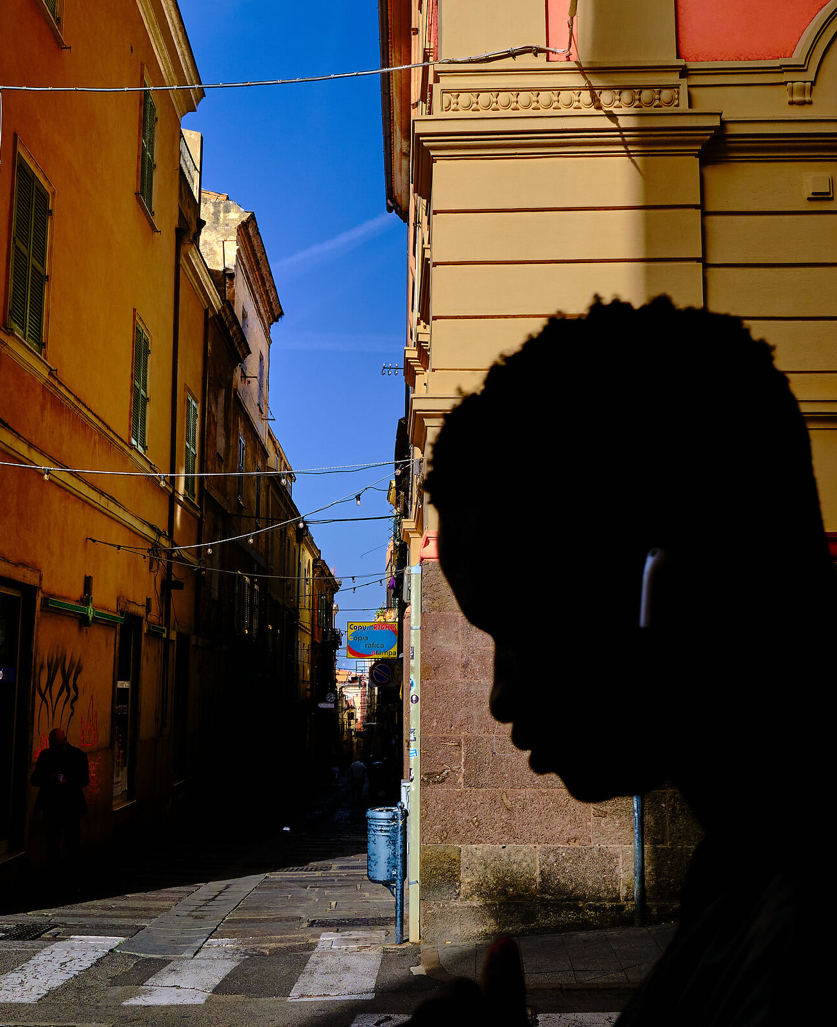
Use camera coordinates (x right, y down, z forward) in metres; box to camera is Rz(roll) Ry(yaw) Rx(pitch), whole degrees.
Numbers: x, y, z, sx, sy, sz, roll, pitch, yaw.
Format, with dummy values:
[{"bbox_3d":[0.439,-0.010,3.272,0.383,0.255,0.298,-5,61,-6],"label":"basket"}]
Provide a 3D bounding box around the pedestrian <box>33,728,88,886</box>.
[{"bbox_3d":[-4.110,3.323,13.260,0.620,1.698,0.420,2,-8,-14],"label":"pedestrian"}]

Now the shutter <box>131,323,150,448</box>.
[{"bbox_3d":[-4.781,-2.146,19.919,0.060,2.100,1.150,0,-8,-2],"label":"shutter"}]

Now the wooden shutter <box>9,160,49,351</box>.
[{"bbox_3d":[-4.563,-3.014,13.581,0.060,2.080,1.220,0,-8,-2],"label":"wooden shutter"}]

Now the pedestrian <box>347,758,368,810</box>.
[{"bbox_3d":[-2.019,8.716,37.640,0.560,1.700,0.360,0,-8,-2],"label":"pedestrian"}]

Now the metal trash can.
[{"bbox_3d":[-0.242,2.812,9.061,0.310,1.030,0.340,0,-8,0],"label":"metal trash can"}]

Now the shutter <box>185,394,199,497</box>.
[{"bbox_3d":[-4.967,-1.419,25.341,0.060,2.070,1.200,0,-8,-2],"label":"shutter"}]

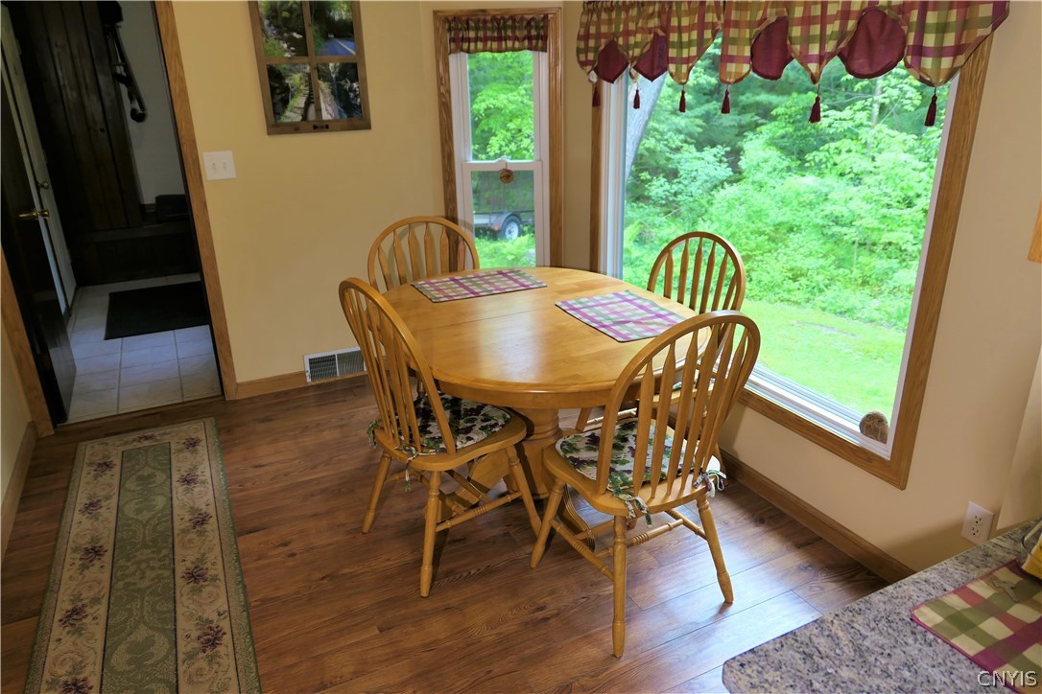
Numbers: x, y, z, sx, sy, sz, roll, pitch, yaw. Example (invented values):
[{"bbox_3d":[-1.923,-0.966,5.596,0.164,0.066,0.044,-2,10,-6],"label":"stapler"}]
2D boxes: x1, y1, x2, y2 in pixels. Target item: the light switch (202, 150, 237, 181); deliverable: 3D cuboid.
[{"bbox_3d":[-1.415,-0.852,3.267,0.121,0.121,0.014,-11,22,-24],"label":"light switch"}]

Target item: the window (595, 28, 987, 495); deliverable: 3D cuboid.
[{"bbox_3d":[0.754,-0.551,2.578,0.090,1.508,1.775,-11,22,-24],"label":"window"}]

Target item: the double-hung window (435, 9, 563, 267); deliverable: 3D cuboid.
[{"bbox_3d":[-0.094,-0.928,3.642,0.654,1.522,0.090,5,21,16],"label":"double-hung window"}]

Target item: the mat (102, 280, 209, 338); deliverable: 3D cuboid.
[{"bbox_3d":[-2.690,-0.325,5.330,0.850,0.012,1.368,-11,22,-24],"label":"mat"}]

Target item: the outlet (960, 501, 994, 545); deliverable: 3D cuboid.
[{"bbox_3d":[1.244,0.490,1.895,0.010,0.116,0.071,-11,22,-24],"label":"outlet"}]

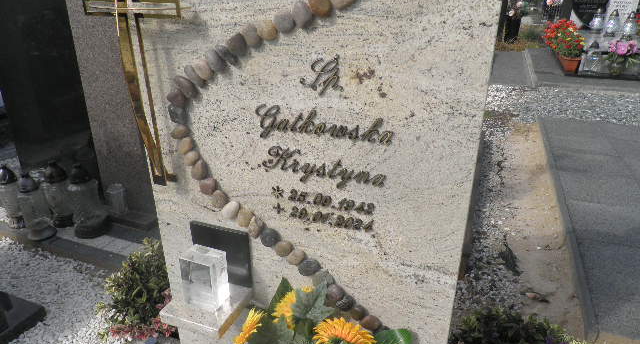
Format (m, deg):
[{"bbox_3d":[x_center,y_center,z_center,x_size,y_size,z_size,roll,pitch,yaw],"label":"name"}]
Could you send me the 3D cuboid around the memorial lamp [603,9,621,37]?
[{"bbox_3d":[3.184,-1.615,4.809,0.140,0.268,0.140,8,25,18],"label":"memorial lamp"}]

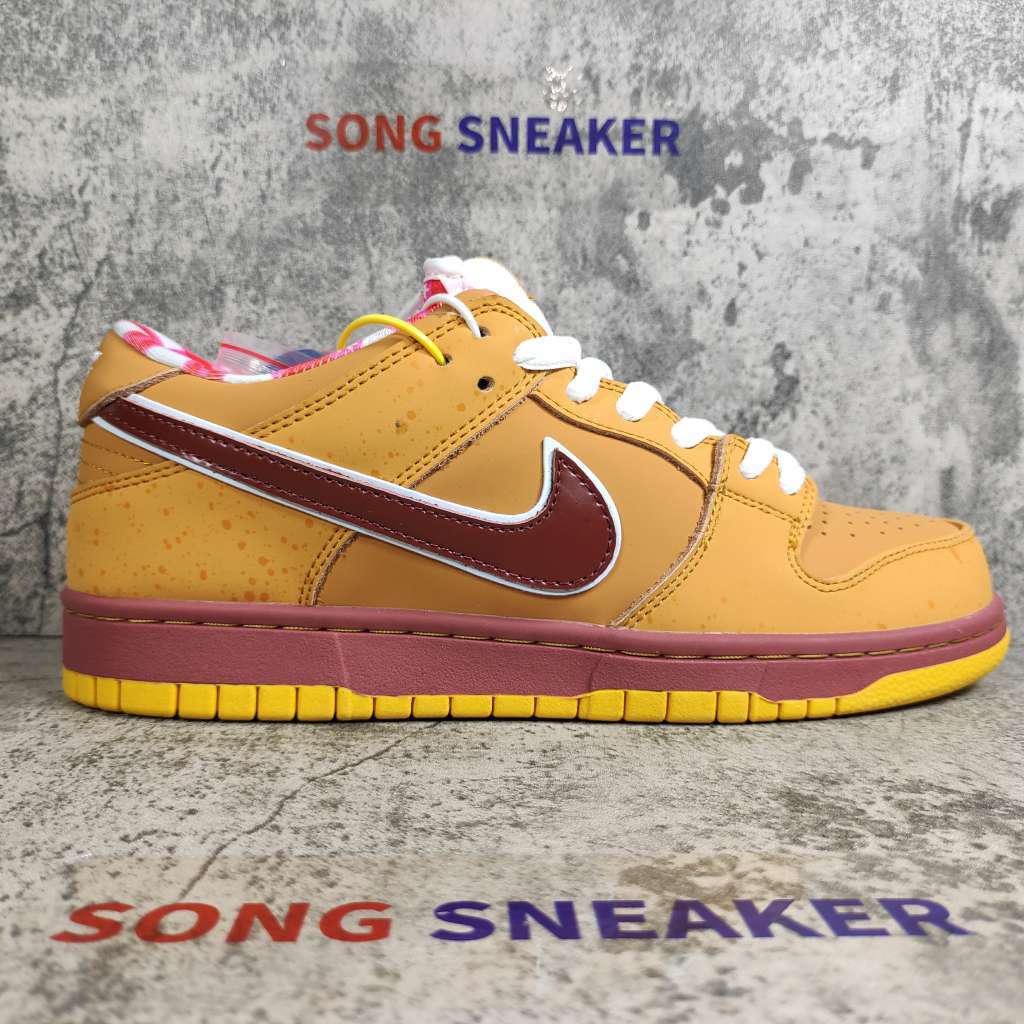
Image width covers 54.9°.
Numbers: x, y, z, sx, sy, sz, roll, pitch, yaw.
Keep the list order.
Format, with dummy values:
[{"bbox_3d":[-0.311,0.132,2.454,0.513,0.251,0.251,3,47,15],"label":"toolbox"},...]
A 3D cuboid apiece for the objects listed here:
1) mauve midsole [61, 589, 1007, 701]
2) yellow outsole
[{"bbox_3d":[0.010,0.034,0.319,0.291,0.027,0.105,0,4,-2],"label":"mauve midsole"},{"bbox_3d":[0.010,0.044,0.320,0.293,0.018,0.107,0,4,-2],"label":"yellow outsole"}]

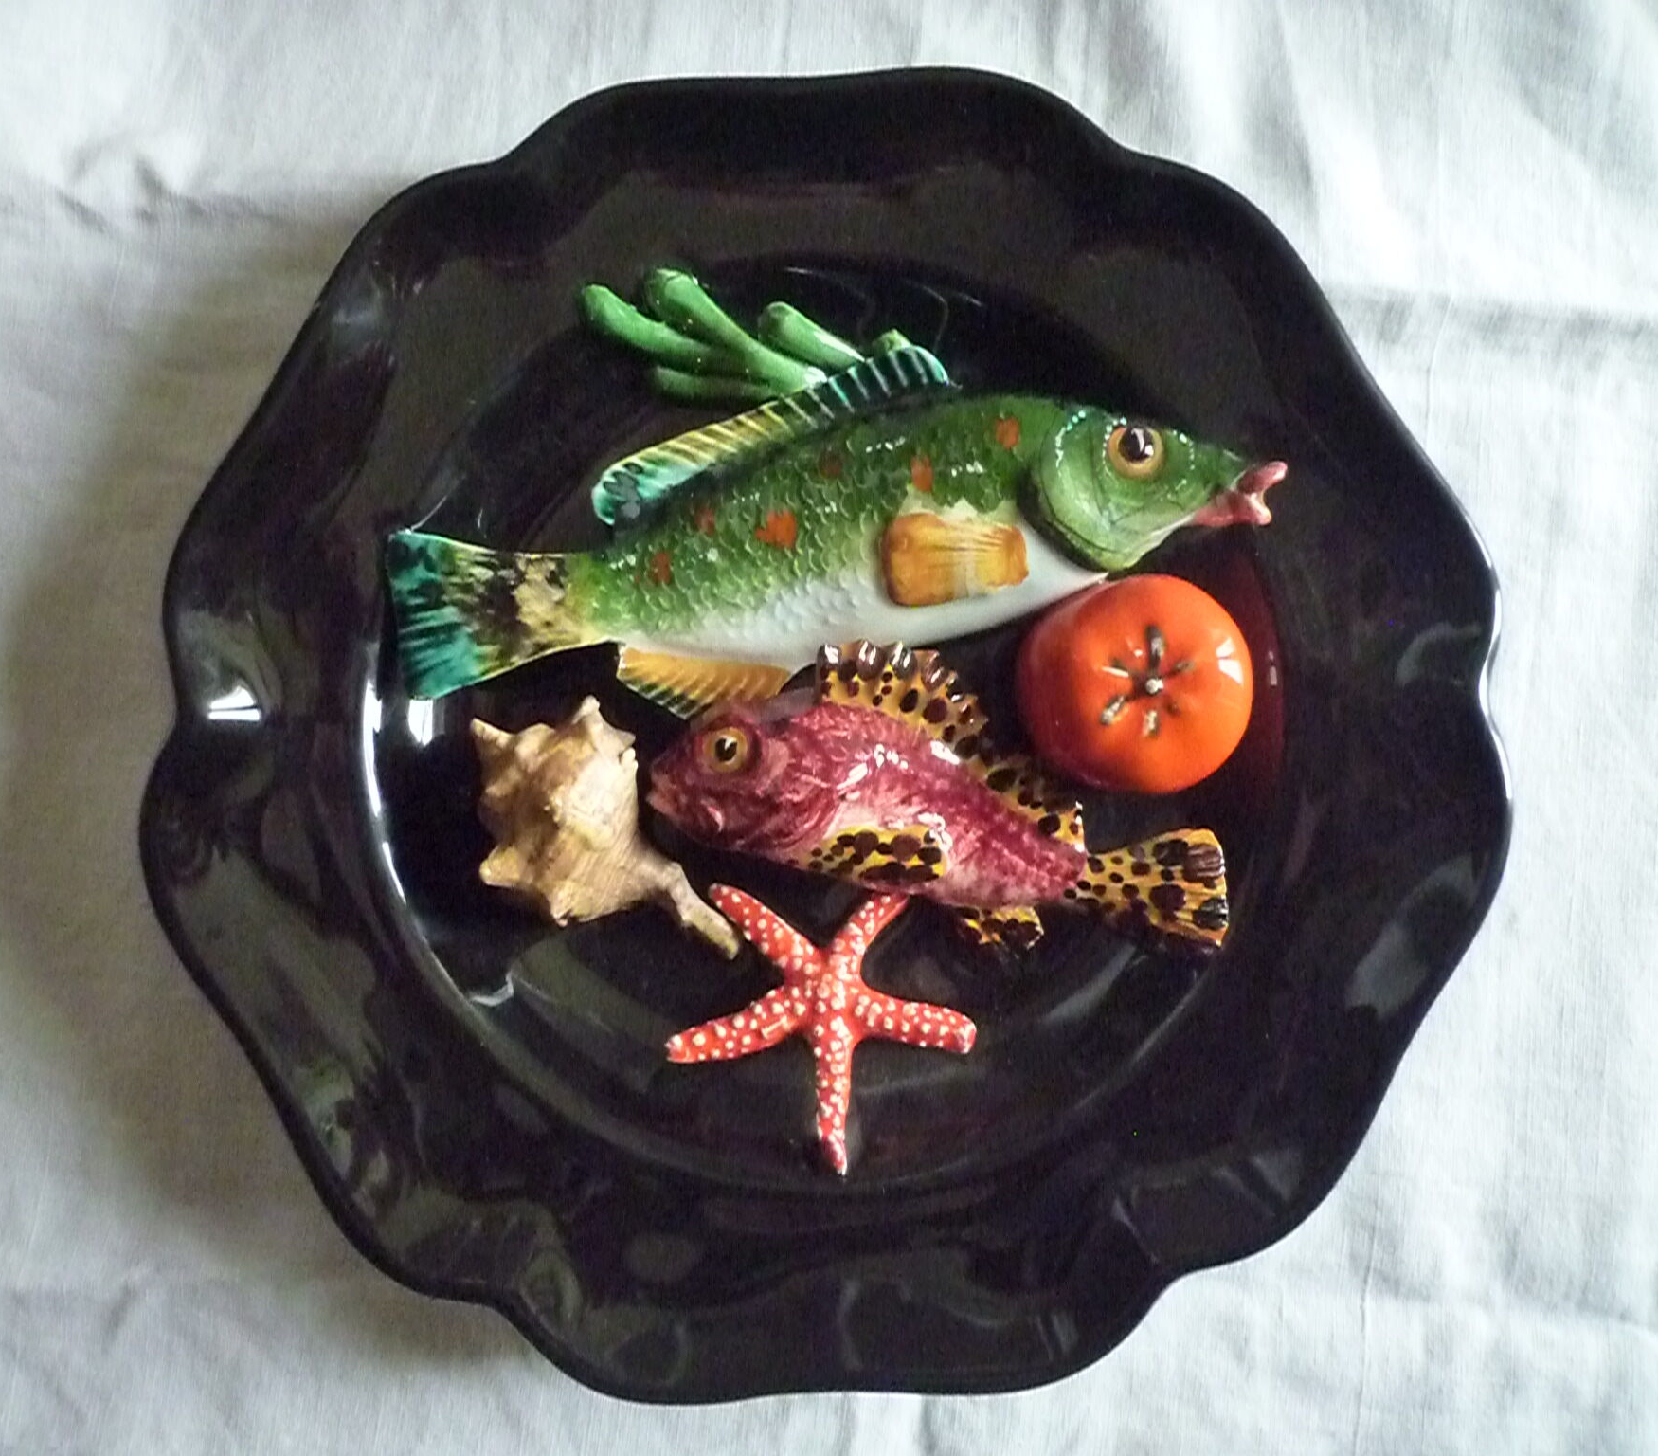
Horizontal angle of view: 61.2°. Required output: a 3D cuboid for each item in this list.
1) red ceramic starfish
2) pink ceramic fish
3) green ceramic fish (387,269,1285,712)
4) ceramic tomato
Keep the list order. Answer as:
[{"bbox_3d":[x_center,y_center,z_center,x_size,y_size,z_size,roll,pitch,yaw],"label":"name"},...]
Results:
[{"bbox_3d":[-0.002,0.084,0.391,0.086,0.017,0.080,2,88,0],"label":"red ceramic starfish"},{"bbox_3d":[0.033,0.019,0.381,0.164,0.034,0.077,10,88,0],"label":"pink ceramic fish"},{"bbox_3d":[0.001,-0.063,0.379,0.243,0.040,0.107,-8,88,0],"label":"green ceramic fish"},{"bbox_3d":[0.083,-0.012,0.377,0.059,0.045,0.059,0,88,0],"label":"ceramic tomato"}]

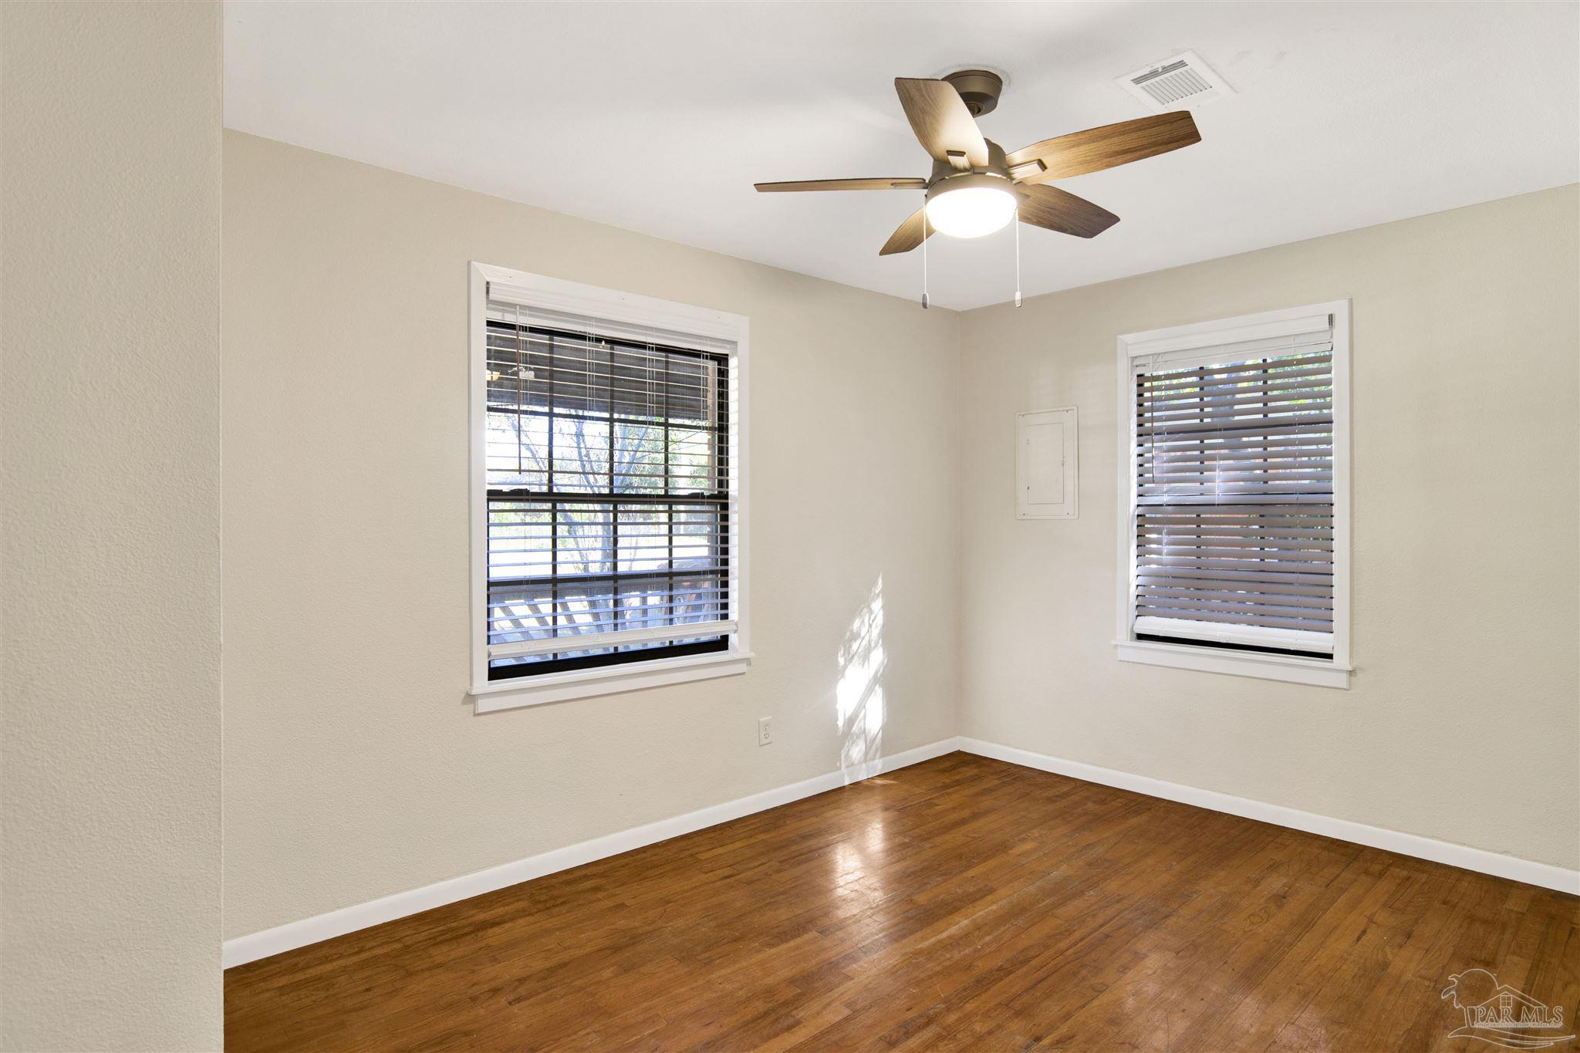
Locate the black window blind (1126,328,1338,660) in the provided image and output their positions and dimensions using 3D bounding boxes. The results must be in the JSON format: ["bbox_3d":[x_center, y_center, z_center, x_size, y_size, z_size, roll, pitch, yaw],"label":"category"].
[{"bbox_3d":[1.925,-0.143,3.496,0.799,1.327,0.065,1,1,44],"label":"black window blind"}]

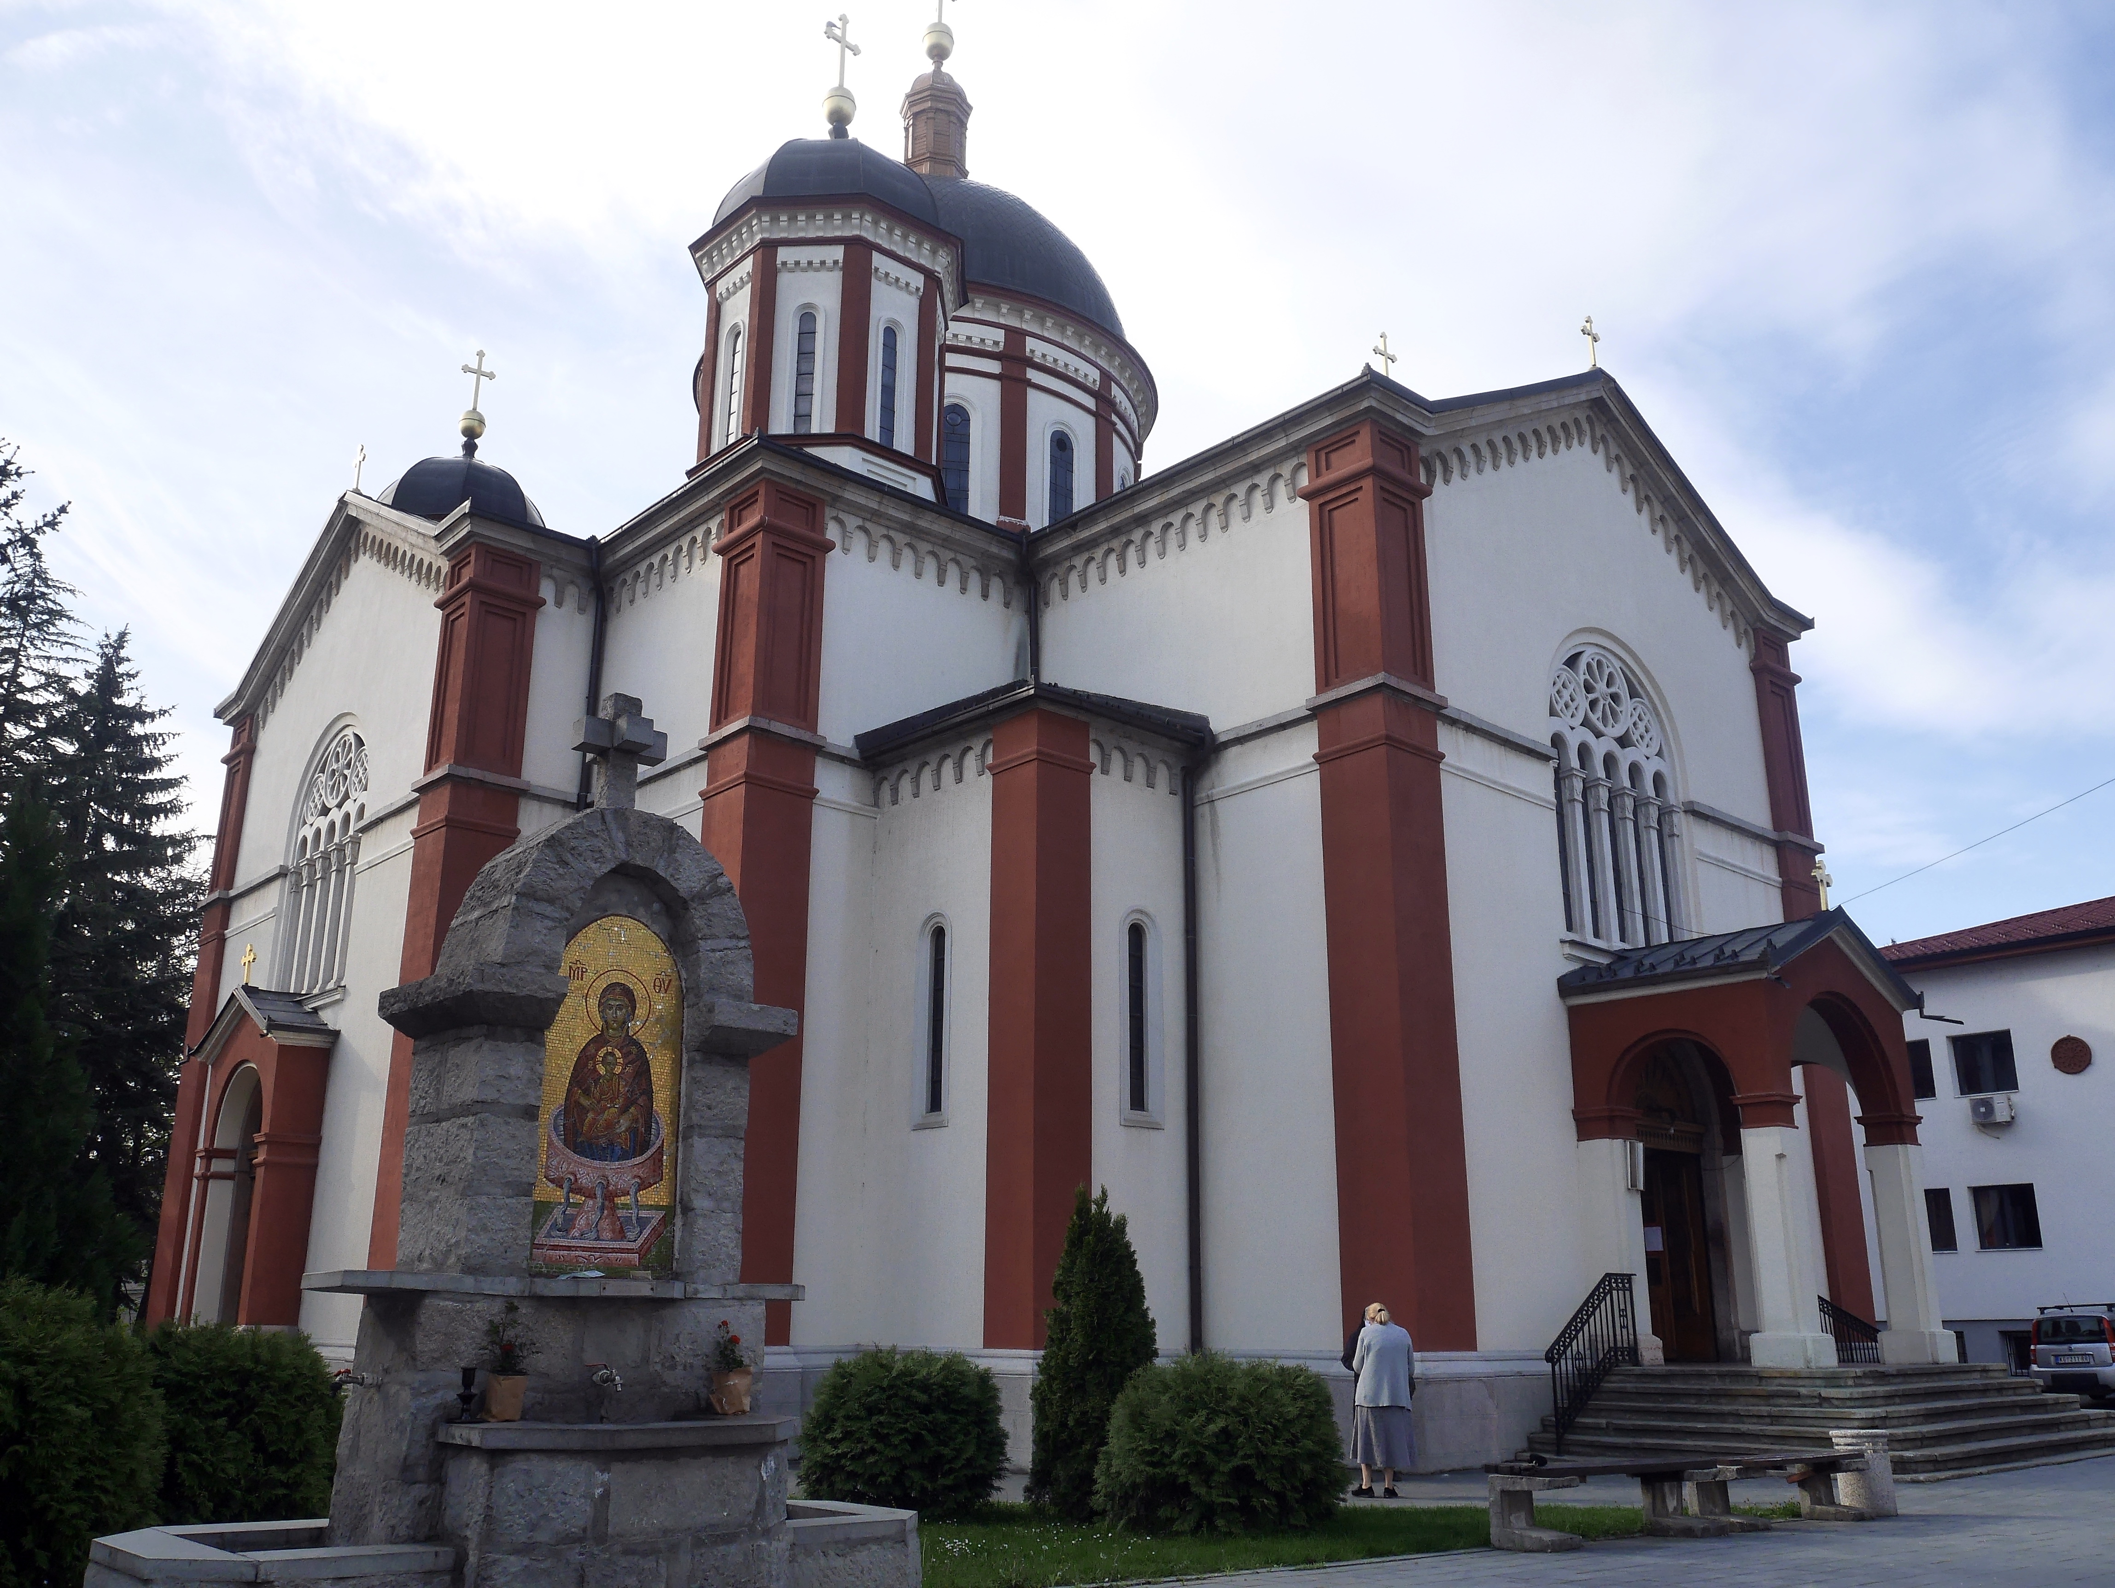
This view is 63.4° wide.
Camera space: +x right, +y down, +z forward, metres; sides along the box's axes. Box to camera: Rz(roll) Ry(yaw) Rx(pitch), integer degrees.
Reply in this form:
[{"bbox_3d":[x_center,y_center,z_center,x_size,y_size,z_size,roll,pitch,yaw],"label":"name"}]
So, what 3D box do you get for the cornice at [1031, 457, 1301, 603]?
[{"bbox_3d":[1.316,-3.413,22.530,0.250,0.650,5.050,15,-22,-40],"label":"cornice"}]

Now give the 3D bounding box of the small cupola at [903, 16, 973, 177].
[{"bbox_3d":[-2.649,-15.461,38.434,1.586,4.582,1.586,15,-22,-40],"label":"small cupola"}]

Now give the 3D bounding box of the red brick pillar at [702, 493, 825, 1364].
[{"bbox_3d":[-3.686,1.198,20.778,1.000,10.428,1.000,15,-23,-39],"label":"red brick pillar"}]

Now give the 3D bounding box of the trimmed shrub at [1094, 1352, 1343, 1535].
[{"bbox_3d":[1.211,4.882,13.012,1.850,1.190,1.700,0,-17,0],"label":"trimmed shrub"}]

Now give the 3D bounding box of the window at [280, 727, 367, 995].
[{"bbox_3d":[-10.967,1.045,25.668,0.400,4.300,3.102,15,-22,-40],"label":"window"}]

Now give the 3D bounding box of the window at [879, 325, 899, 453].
[{"bbox_3d":[-2.407,-5.693,24.408,0.290,2.080,0.160,15,-23,-39],"label":"window"}]

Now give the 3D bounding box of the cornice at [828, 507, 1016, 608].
[{"bbox_3d":[-1.755,-3.174,23.270,3.306,0.640,0.250,15,-23,-39],"label":"cornice"}]

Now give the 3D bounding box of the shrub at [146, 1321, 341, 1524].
[{"bbox_3d":[-5.860,4.599,12.538,1.550,1.350,1.500,0,-17,0],"label":"shrub"}]

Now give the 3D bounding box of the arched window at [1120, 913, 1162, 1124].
[{"bbox_3d":[0.926,2.552,19.491,0.649,2.418,0.220,15,-22,-40],"label":"arched window"}]

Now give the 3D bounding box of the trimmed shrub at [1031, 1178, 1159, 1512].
[{"bbox_3d":[0.304,4.537,14.086,1.120,2.541,1.120,0,-17,1],"label":"trimmed shrub"}]

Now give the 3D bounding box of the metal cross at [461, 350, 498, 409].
[{"bbox_3d":[-12.777,-9.123,37.755,0.770,1.460,0.090,15,-23,-39],"label":"metal cross"}]

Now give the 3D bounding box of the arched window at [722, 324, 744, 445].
[{"bbox_3d":[-4.517,-5.584,23.919,0.200,1.960,0.270,15,-22,-40],"label":"arched window"}]

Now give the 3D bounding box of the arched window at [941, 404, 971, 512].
[{"bbox_3d":[-1.795,-6.127,31.681,0.650,2.350,0.220,4,-17,-12],"label":"arched window"}]

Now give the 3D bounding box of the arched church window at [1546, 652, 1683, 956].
[{"bbox_3d":[7.373,0.098,22.757,3.300,4.200,0.400,15,-22,-40],"label":"arched church window"}]

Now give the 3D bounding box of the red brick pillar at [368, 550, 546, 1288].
[{"bbox_3d":[-7.758,1.716,22.133,1.093,10.241,1.093,15,-22,-40],"label":"red brick pillar"}]

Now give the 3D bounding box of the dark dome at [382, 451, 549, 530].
[{"bbox_3d":[-12.794,-6.150,36.834,3.420,2.450,3.420,15,-23,-39],"label":"dark dome"}]

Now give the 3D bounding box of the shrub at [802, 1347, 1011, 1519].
[{"bbox_3d":[-1.257,5.173,13.945,1.700,1.236,1.700,2,-17,-5],"label":"shrub"}]

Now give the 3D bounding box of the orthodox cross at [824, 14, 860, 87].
[{"bbox_3d":[-3.363,-11.645,26.813,0.670,1.354,0.090,15,-22,-40],"label":"orthodox cross"}]

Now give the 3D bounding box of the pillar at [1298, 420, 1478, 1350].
[{"bbox_3d":[3.618,0.764,18.911,1.093,10.241,1.093,15,-22,-40],"label":"pillar"}]

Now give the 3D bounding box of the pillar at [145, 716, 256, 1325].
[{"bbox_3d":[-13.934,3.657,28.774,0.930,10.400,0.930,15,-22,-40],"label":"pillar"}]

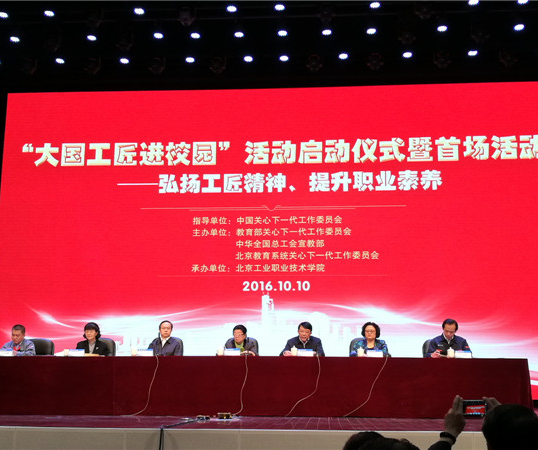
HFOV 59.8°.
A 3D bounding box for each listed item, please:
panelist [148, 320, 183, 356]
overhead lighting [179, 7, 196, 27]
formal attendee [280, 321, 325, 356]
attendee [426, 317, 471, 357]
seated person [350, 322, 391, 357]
[{"bbox_3d":[-1.495,2.023,6.713,0.550,1.280,0.720,0,-10,2],"label":"panelist"},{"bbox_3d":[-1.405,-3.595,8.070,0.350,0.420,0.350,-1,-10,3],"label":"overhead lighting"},{"bbox_3d":[0.496,2.009,6.617,0.600,1.250,0.750,-1,-10,6],"label":"formal attendee"},{"bbox_3d":[2.553,1.965,6.508,0.600,1.290,0.750,-1,-10,7],"label":"attendee"},{"bbox_3d":[1.448,1.994,6.569,0.560,1.240,0.720,-1,-10,3],"label":"seated person"}]

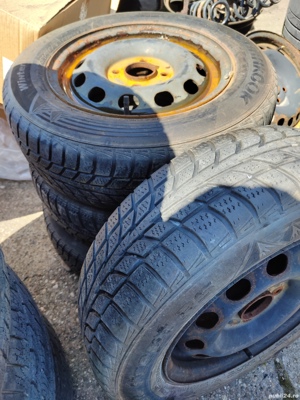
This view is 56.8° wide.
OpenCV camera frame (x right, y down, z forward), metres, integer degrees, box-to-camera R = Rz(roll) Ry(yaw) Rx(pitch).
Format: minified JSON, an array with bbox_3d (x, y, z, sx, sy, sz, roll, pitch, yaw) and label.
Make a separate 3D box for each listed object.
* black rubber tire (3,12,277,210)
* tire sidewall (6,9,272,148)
[{"bbox_3d":[-0.021,-0.242,0.674,0.590,0.192,0.590,0,54,0],"label":"black rubber tire"},{"bbox_3d":[-0.021,-0.287,0.613,0.565,0.050,0.565,0,54,0],"label":"tire sidewall"}]

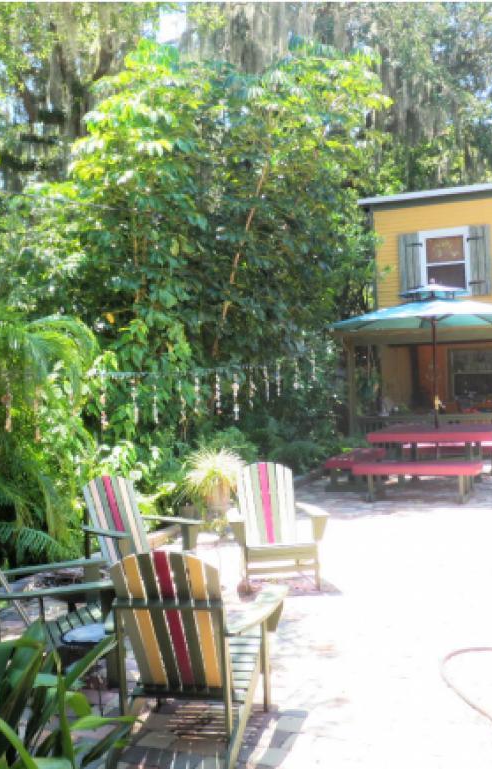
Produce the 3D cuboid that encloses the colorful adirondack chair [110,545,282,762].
[{"bbox_3d":[-0.253,1.123,3.687,0.751,0.894,0.839,-2,0,14],"label":"colorful adirondack chair"}]

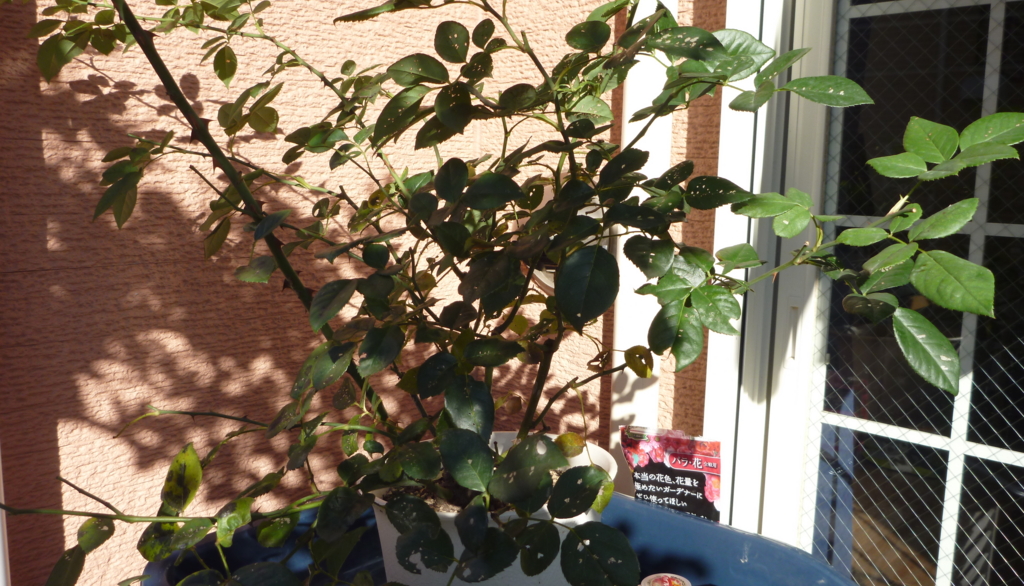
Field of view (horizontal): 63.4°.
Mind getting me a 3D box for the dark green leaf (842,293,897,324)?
[{"bbox_3d":[0.315,0.014,0.730,0.047,0.013,0.050,-12,24,23],"label":"dark green leaf"}]

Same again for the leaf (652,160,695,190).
[{"bbox_3d":[0.148,-0.109,0.760,0.044,0.008,0.026,-35,41,6],"label":"leaf"}]

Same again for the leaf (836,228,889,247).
[{"bbox_3d":[0.313,-0.050,0.740,0.048,0.008,0.029,-5,40,23],"label":"leaf"}]

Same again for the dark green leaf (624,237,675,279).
[{"bbox_3d":[0.137,-0.036,0.831,0.049,0.011,0.058,9,54,7],"label":"dark green leaf"}]

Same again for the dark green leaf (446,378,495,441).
[{"bbox_3d":[-0.037,0.113,0.779,0.041,0.076,0.013,-19,-23,-2],"label":"dark green leaf"}]

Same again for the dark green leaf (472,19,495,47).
[{"bbox_3d":[-0.026,-0.238,0.760,0.018,0.025,0.005,14,-6,4],"label":"dark green leaf"}]

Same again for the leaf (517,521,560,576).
[{"bbox_3d":[0.023,0.218,0.710,0.035,0.048,0.009,22,-16,0],"label":"leaf"}]

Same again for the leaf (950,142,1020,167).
[{"bbox_3d":[0.399,-0.116,0.700,0.060,0.010,0.033,-3,32,30],"label":"leaf"}]

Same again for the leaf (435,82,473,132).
[{"bbox_3d":[-0.055,-0.174,0.780,0.036,0.053,0.010,-8,-15,4],"label":"leaf"}]

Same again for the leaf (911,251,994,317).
[{"bbox_3d":[0.360,-0.007,0.677,0.059,0.076,0.012,-38,-20,-16],"label":"leaf"}]

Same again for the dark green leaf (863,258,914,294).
[{"bbox_3d":[0.336,-0.015,0.741,0.065,0.010,0.032,-32,53,-19],"label":"dark green leaf"}]

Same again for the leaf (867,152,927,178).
[{"bbox_3d":[0.335,-0.112,0.722,0.051,0.010,0.037,11,48,10],"label":"leaf"}]

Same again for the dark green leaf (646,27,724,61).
[{"bbox_3d":[0.161,-0.229,0.758,0.071,0.012,0.049,12,53,5],"label":"dark green leaf"}]

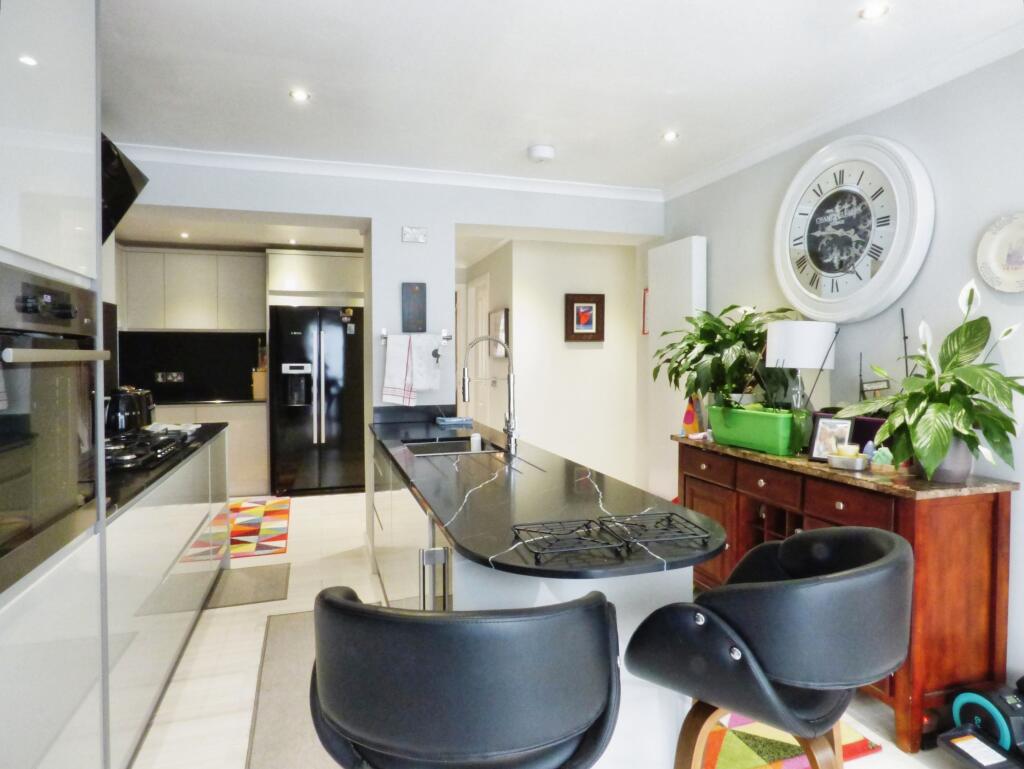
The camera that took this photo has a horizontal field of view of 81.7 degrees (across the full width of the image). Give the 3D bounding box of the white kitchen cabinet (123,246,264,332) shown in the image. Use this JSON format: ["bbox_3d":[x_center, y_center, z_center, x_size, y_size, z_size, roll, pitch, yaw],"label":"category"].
[{"bbox_3d":[-3.012,-0.885,5.700,1.220,0.753,0.340,-1,3,-18],"label":"white kitchen cabinet"}]

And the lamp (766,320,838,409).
[{"bbox_3d":[1.344,0.006,2.754,0.320,0.590,0.320,-1,3,-18],"label":"lamp"}]

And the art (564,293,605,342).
[{"bbox_3d":[0.540,-0.493,4.388,0.315,0.345,0.025,-1,3,-18],"label":"art"}]

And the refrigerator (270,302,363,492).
[{"bbox_3d":[-1.924,0.149,5.927,0.900,1.795,0.700,-1,3,-18],"label":"refrigerator"}]

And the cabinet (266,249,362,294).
[{"bbox_3d":[-1.950,-1.088,5.933,0.890,0.398,0.570,-1,3,-18],"label":"cabinet"}]

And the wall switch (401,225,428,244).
[{"bbox_3d":[-0.592,-0.907,3.584,0.147,0.090,0.012,-1,3,-18],"label":"wall switch"}]

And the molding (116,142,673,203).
[{"bbox_3d":[-0.524,-1.255,3.539,3.358,0.075,0.075,-1,3,-18],"label":"molding"}]

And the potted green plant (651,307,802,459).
[{"bbox_3d":[1.107,-0.043,2.923,0.500,0.698,0.710,-1,3,-18],"label":"potted green plant"}]

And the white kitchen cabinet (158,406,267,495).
[{"bbox_3d":[-2.892,0.610,5.689,1.065,0.905,0.580,-1,3,-18],"label":"white kitchen cabinet"}]

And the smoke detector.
[{"bbox_3d":[0.158,-1.238,3.171,0.138,0.050,0.138,0,3,0],"label":"smoke detector"}]

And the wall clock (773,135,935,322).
[{"bbox_3d":[1.504,-0.691,2.690,0.065,0.805,0.805,-1,3,-18],"label":"wall clock"}]

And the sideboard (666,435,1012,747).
[{"bbox_3d":[1.322,0.750,2.693,0.465,0.870,1.455,-1,3,-17],"label":"sideboard"}]

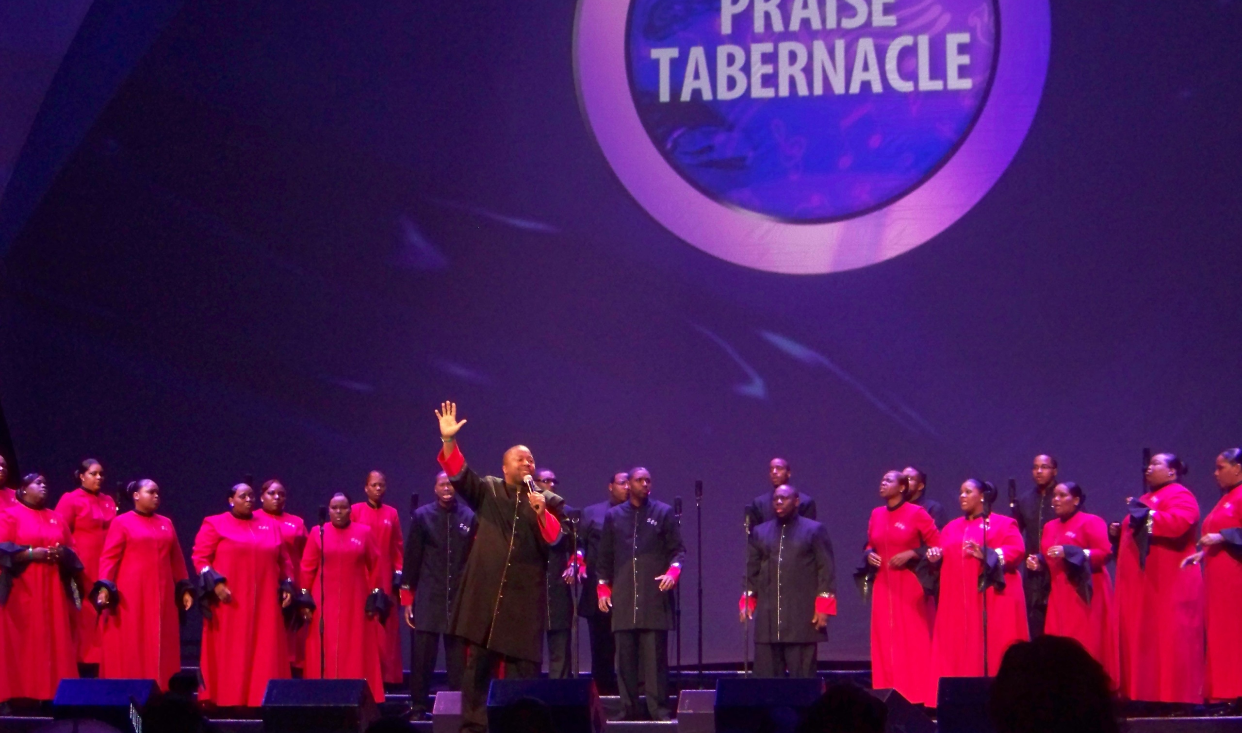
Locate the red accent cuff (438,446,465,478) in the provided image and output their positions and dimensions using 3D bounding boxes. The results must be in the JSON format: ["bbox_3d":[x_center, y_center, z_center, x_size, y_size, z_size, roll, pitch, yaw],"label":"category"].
[{"bbox_3d":[-0.992,0.553,16.350,0.150,0.140,0.145,-33,26,-5],"label":"red accent cuff"}]

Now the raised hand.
[{"bbox_3d":[-0.989,0.317,16.300,0.185,0.215,0.075,0,-7,-2],"label":"raised hand"}]

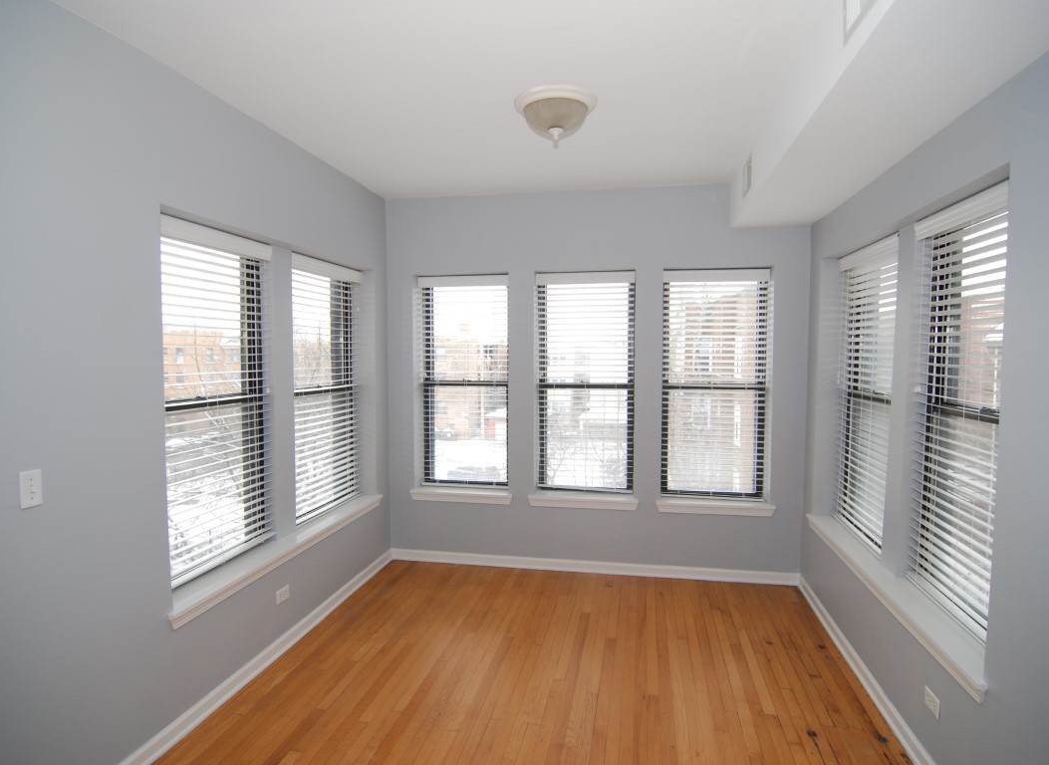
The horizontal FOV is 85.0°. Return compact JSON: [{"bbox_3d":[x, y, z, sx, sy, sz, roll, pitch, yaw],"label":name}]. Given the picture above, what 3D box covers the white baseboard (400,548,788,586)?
[{"bbox_3d":[0.438,1.372,4.245,3.010,0.103,0.020,1,3,10],"label":"white baseboard"}]

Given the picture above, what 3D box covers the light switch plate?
[{"bbox_3d":[-1.573,0.340,1.828,0.012,0.115,0.070,1,3,11],"label":"light switch plate"}]

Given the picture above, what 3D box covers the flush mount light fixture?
[{"bbox_3d":[0.146,-1.191,2.655,0.378,0.210,0.378,1,3,11],"label":"flush mount light fixture"}]

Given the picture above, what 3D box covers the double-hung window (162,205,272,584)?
[{"bbox_3d":[-1.526,0.085,2.829,0.111,1.652,0.838,1,3,11],"label":"double-hung window"}]

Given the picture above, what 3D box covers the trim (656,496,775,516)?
[{"bbox_3d":[1.353,0.895,4.095,0.808,0.090,0.149,1,3,10],"label":"trim"}]

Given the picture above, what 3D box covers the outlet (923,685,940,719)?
[{"bbox_3d":[1.559,1.227,2.192,0.010,0.071,0.115,1,3,11],"label":"outlet"}]

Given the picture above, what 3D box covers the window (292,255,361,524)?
[{"bbox_3d":[-1.324,0.029,3.824,0.111,1.652,0.896,1,3,11],"label":"window"}]

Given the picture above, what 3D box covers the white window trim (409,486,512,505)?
[{"bbox_3d":[-0.474,0.877,4.410,0.805,0.090,0.149,1,3,10],"label":"white window trim"}]

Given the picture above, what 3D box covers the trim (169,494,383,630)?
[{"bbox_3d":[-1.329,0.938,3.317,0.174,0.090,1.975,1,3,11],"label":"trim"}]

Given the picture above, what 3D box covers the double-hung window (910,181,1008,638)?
[{"bbox_3d":[1.742,0.119,2.249,0.111,1.652,0.863,1,3,11],"label":"double-hung window"}]

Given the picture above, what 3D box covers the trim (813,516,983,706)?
[{"bbox_3d":[1.732,0.964,2.765,0.166,0.095,1.975,1,3,11],"label":"trim"}]

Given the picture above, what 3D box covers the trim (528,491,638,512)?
[{"bbox_3d":[0.435,0.886,4.253,0.812,0.090,0.149,1,3,10],"label":"trim"}]

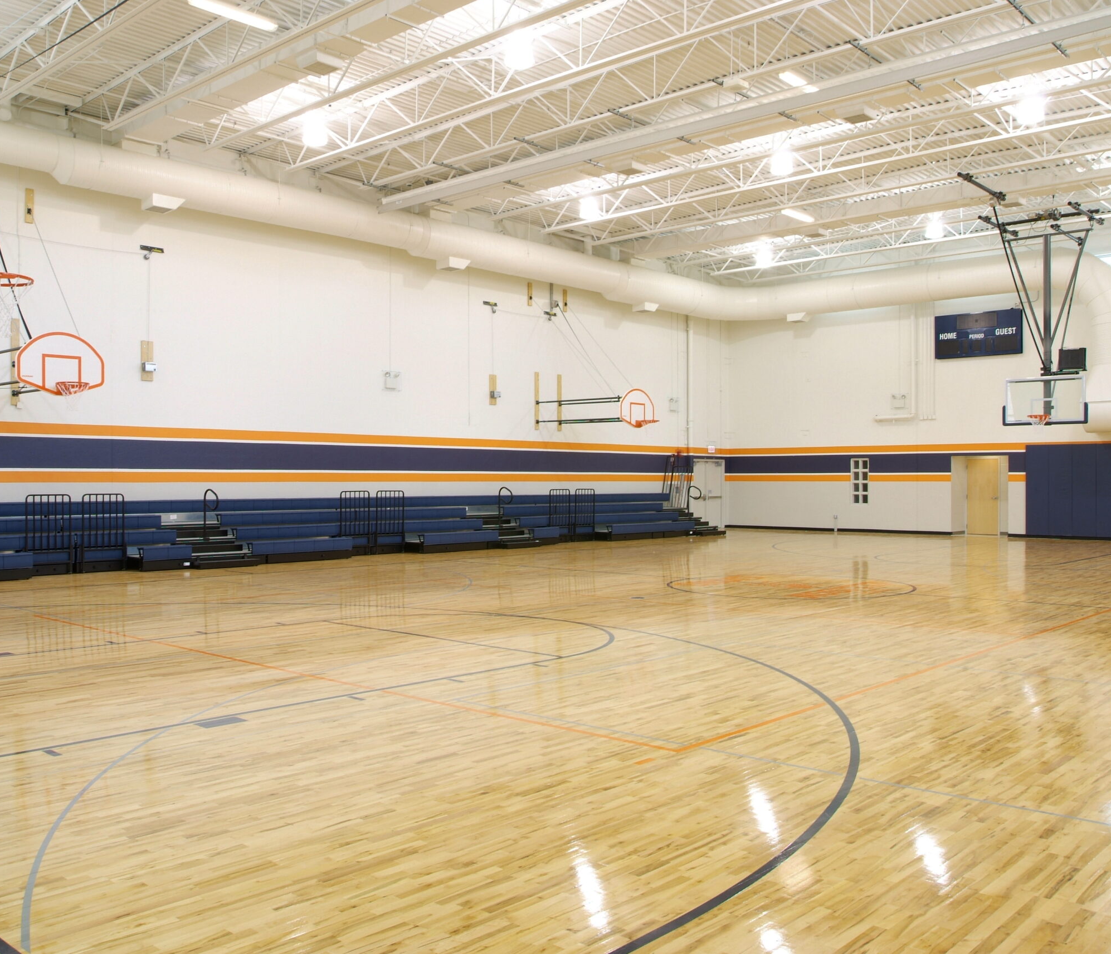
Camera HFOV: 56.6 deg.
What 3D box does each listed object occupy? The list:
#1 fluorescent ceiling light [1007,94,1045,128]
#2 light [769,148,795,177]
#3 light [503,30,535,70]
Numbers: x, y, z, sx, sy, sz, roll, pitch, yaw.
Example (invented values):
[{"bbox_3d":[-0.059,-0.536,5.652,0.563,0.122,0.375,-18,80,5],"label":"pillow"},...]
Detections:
[{"bbox_3d":[8.574,-6.635,18.650,0.520,0.540,0.520,0,0,42],"label":"fluorescent ceiling light"},{"bbox_3d":[4.793,-6.636,21.800,0.520,0.540,0.520,0,0,0],"label":"light"},{"bbox_3d":[-0.557,-6.659,16.100,0.520,0.540,0.520,0,0,0],"label":"light"}]

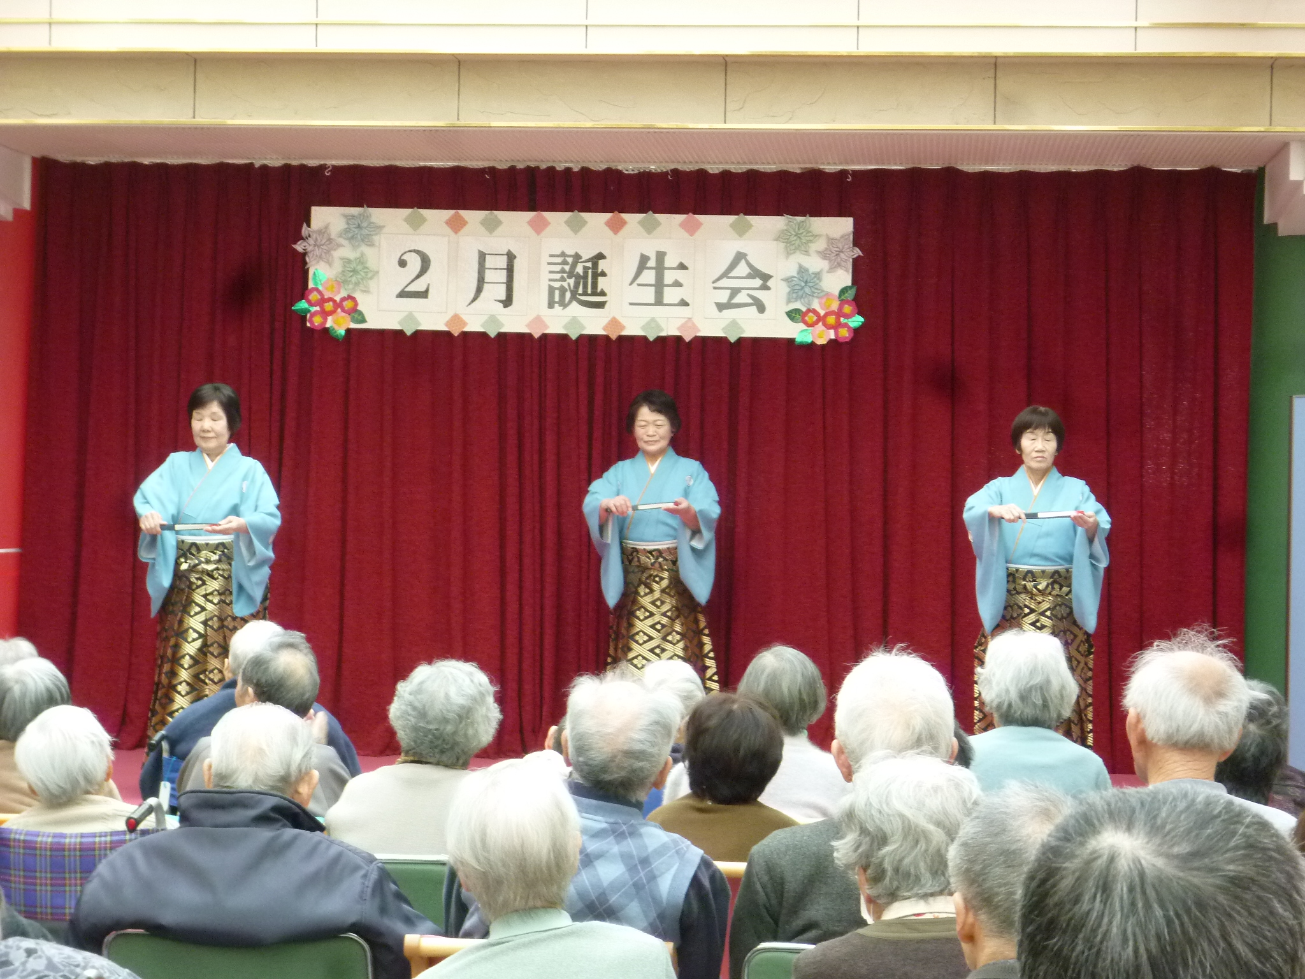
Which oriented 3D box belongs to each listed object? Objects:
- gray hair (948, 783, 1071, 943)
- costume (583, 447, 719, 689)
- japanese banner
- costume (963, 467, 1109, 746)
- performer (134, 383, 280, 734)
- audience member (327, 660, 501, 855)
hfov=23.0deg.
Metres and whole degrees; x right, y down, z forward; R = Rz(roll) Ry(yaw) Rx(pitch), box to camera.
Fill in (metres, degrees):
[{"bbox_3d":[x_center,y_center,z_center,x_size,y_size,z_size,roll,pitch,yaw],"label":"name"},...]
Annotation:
[{"bbox_3d":[0.462,0.471,4.050,0.172,0.200,0.200,1,0,0],"label":"gray hair"},{"bbox_3d":[-0.015,0.479,12.304,0.530,1.282,0.450,1,0,5],"label":"costume"},{"bbox_3d":[-0.305,-0.876,13.050,2.270,0.530,0.060,1,0,5],"label":"japanese banner"},{"bbox_3d":[1.444,0.530,12.154,0.560,1.234,0.450,1,0,5],"label":"costume"},{"bbox_3d":[-1.715,0.341,12.255,0.560,1.497,0.450,1,0,11],"label":"performer"},{"bbox_3d":[-0.378,0.886,6.103,0.460,1.141,0.720,1,0,3],"label":"audience member"}]

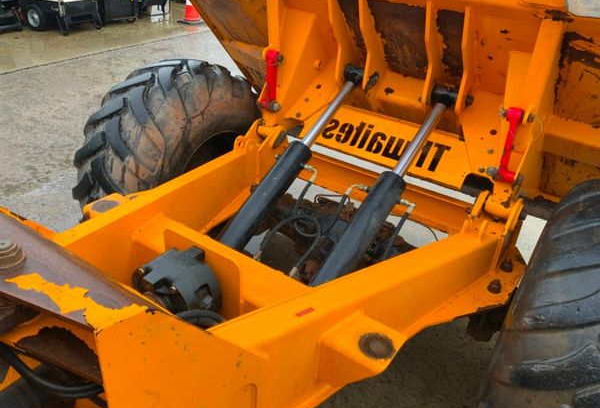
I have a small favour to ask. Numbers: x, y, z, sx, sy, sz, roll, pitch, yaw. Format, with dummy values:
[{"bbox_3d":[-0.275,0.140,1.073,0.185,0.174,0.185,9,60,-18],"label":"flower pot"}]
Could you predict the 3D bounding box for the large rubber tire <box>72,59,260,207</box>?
[{"bbox_3d":[-0.563,-0.144,2.514,0.415,1.080,1.080,21,33,26],"label":"large rubber tire"}]

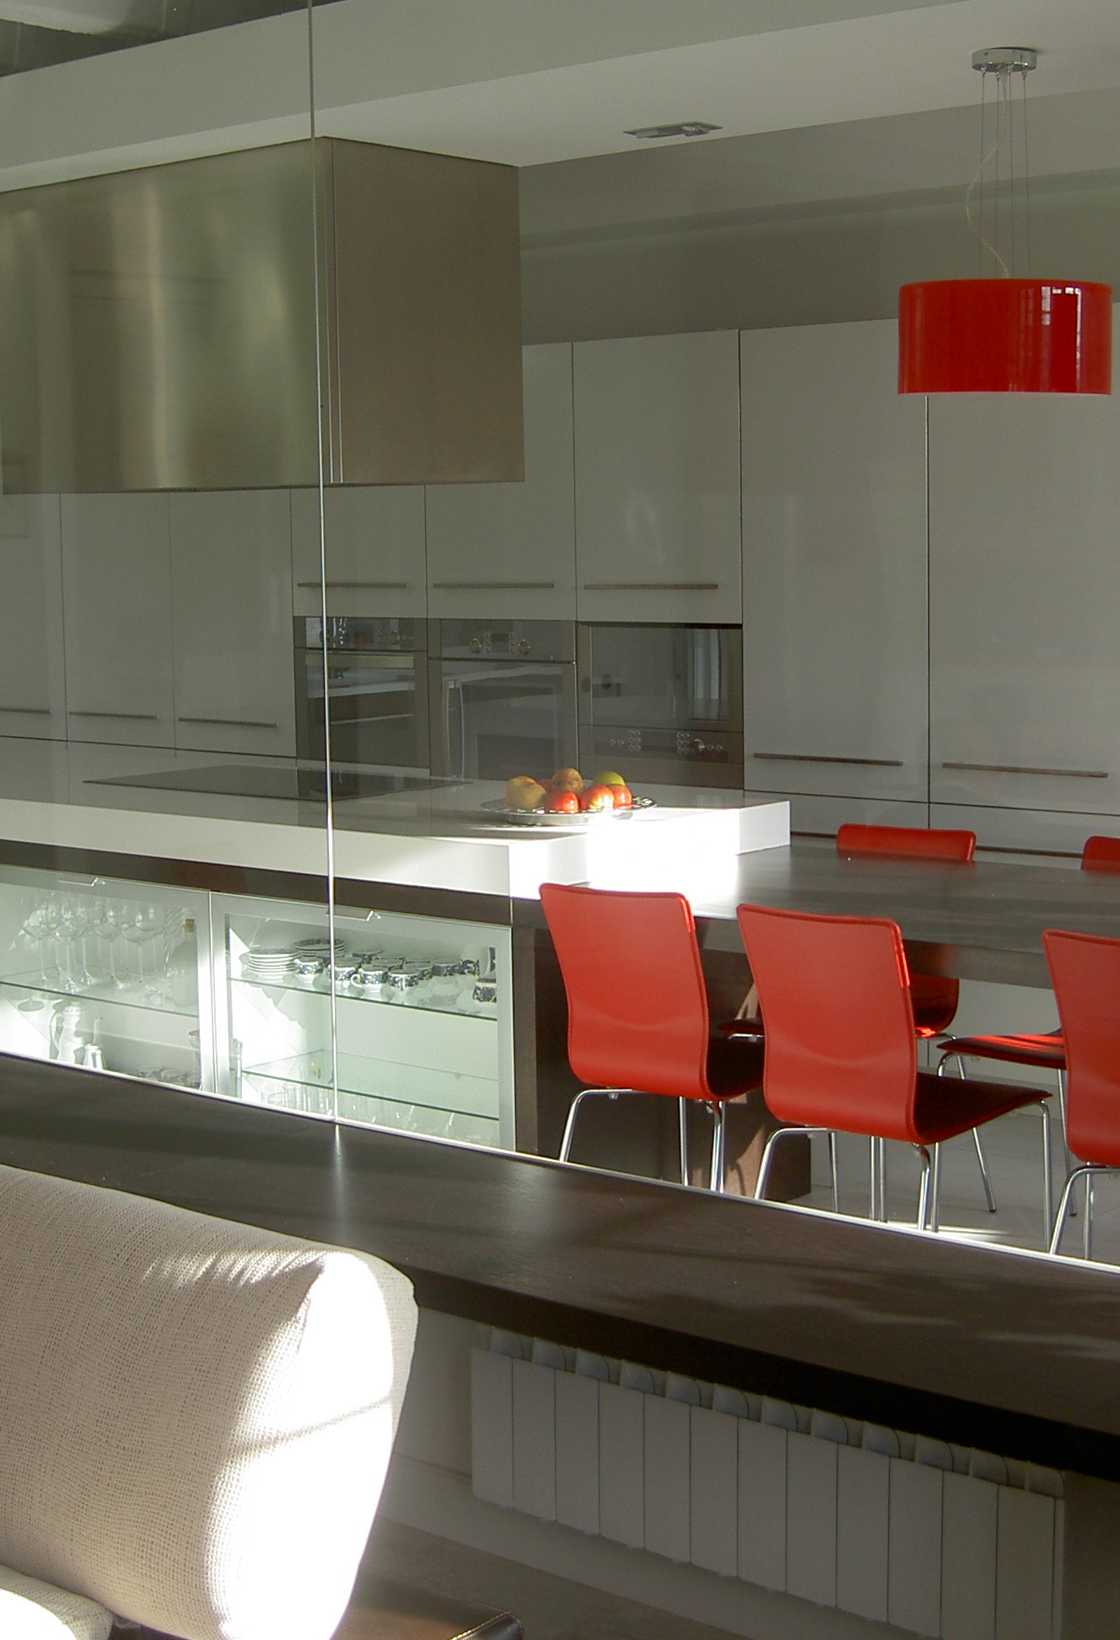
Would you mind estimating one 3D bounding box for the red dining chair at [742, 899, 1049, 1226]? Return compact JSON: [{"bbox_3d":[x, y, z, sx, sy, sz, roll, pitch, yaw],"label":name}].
[{"bbox_3d":[0.590,0.565,4.458,0.440,0.860,0.520,5,9,41],"label":"red dining chair"}]

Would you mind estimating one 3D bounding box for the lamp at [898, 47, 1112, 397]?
[{"bbox_3d":[0.815,-1.094,4.508,0.400,0.640,0.400,-1,7,0],"label":"lamp"}]

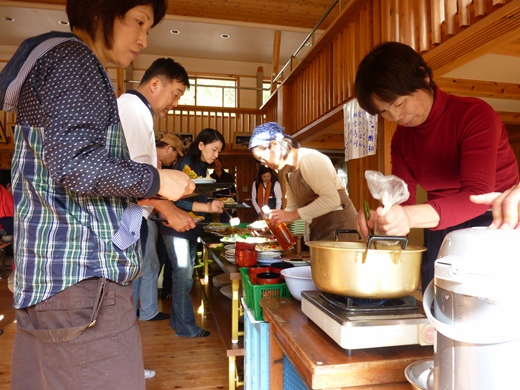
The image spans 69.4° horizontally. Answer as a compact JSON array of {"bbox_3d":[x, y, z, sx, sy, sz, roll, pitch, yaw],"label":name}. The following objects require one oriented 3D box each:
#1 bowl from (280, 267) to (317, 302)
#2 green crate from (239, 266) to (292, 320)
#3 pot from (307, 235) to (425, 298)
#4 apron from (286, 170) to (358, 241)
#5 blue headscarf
[{"bbox_3d":[0.209,0.319,1.267,0.260,0.112,0.260,0,-2,0],"label":"bowl"},{"bbox_3d":[0.072,0.410,1.590,0.280,0.128,0.400,0,-2,-13],"label":"green crate"},{"bbox_3d":[0.285,0.185,1.026,0.320,0.160,0.345,0,-2,0],"label":"pot"},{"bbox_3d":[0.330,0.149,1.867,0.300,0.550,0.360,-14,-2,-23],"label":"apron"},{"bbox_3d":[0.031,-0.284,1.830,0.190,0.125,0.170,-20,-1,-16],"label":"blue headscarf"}]

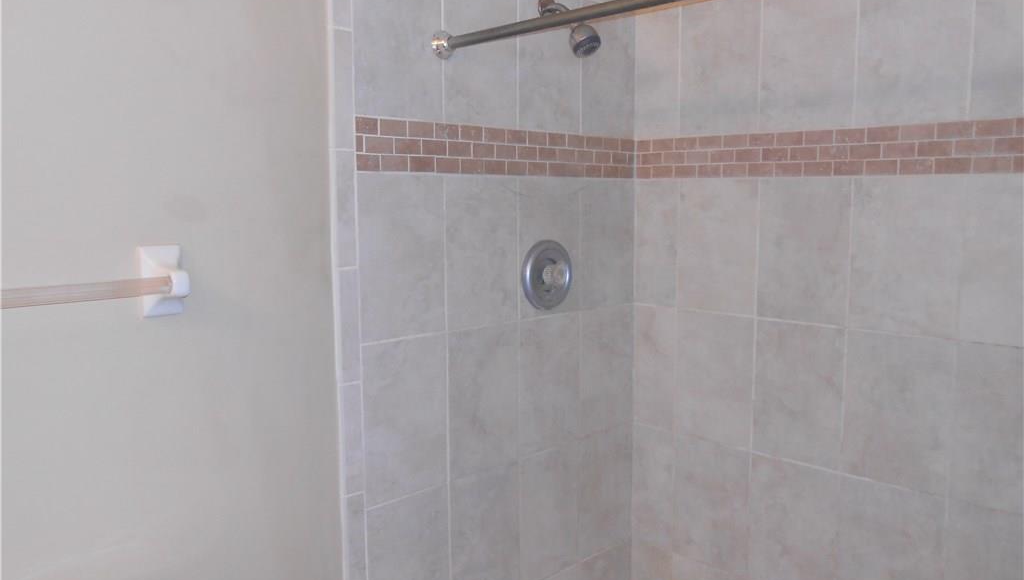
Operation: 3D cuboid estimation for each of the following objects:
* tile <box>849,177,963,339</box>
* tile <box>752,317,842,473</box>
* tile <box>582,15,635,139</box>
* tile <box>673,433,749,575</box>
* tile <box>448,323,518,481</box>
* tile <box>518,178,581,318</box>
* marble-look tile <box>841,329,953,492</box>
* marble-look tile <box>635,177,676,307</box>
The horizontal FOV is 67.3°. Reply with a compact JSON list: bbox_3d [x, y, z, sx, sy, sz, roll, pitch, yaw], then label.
[{"bbox_3d":[0.775,-0.072,1.522,0.010,0.313,0.203,-6,9,-44],"label":"tile"},{"bbox_3d":[0.617,0.221,1.664,0.009,0.304,0.198,-6,9,-44],"label":"tile"},{"bbox_3d":[0.228,-0.513,1.824,0.205,0.302,0.009,-6,9,-44],"label":"tile"},{"bbox_3d":[0.498,0.534,1.916,0.010,0.319,0.210,-6,9,-44],"label":"tile"},{"bbox_3d":[-0.059,0.230,1.616,0.199,0.304,0.009,-6,9,-44],"label":"tile"},{"bbox_3d":[0.086,-0.095,1.757,0.205,0.313,0.010,-6,9,-44],"label":"tile"},{"bbox_3d":[0.776,0.241,1.556,0.010,0.311,0.203,-6,9,-44],"label":"marble-look tile"},{"bbox_3d":[0.365,-0.115,1.934,0.010,0.313,0.127,-6,9,-44],"label":"marble-look tile"}]

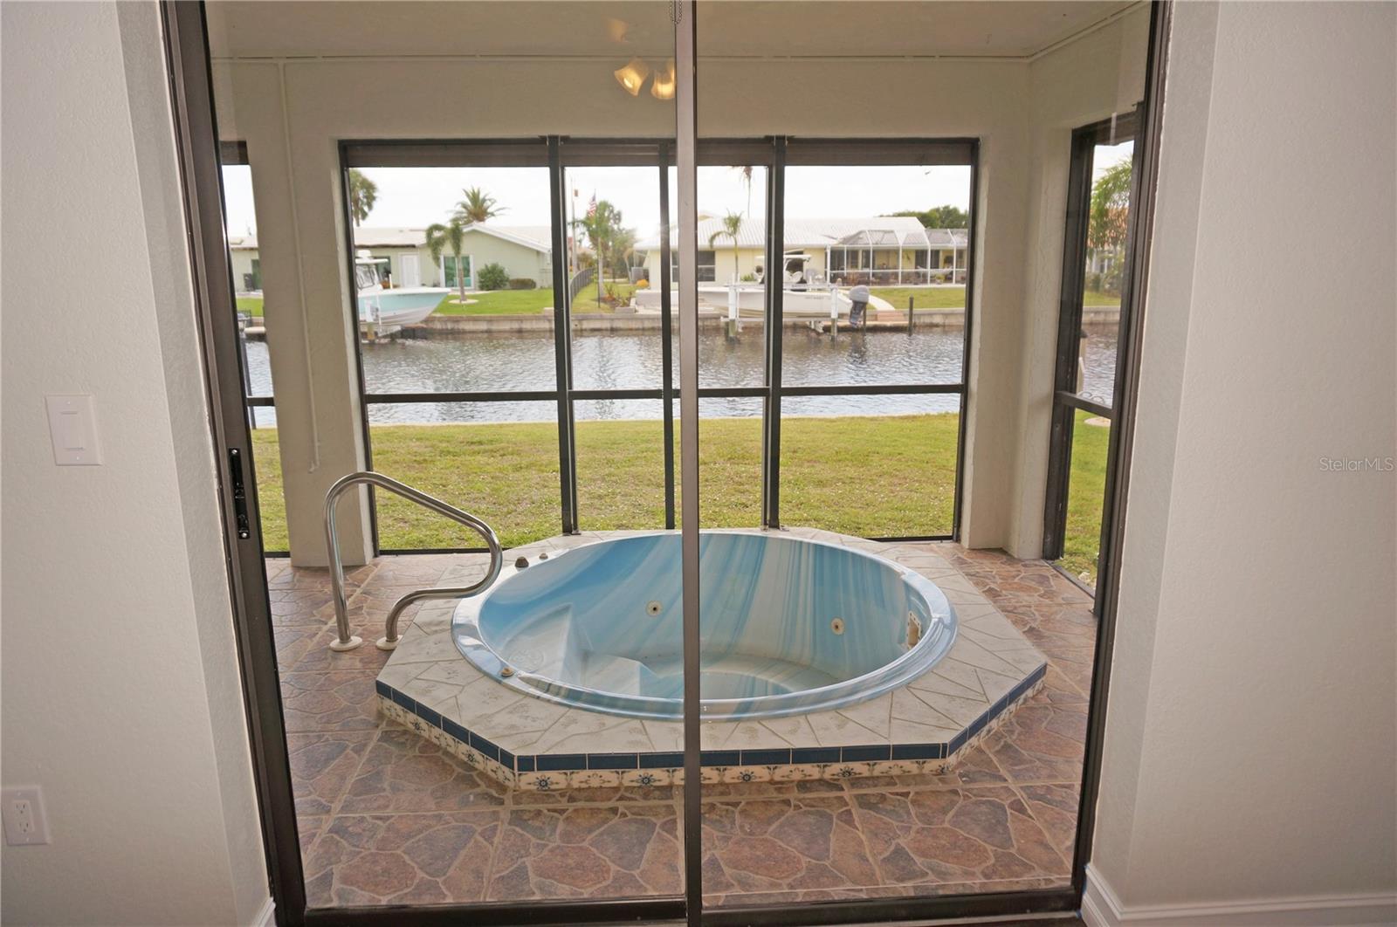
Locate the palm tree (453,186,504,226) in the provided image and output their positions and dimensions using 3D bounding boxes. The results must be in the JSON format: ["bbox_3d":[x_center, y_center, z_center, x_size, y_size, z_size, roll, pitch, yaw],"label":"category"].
[{"bbox_3d":[-18.478,-19.334,78.754,4.900,7.870,4.900,-1,13,-3],"label":"palm tree"}]

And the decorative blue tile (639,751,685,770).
[{"bbox_3d":[-0.102,0.902,2.839,0.152,0.051,0.009,-1,13,-3],"label":"decorative blue tile"}]

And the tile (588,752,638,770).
[{"bbox_3d":[-0.258,0.903,2.823,0.152,0.052,0.010,-1,13,-2],"label":"tile"}]

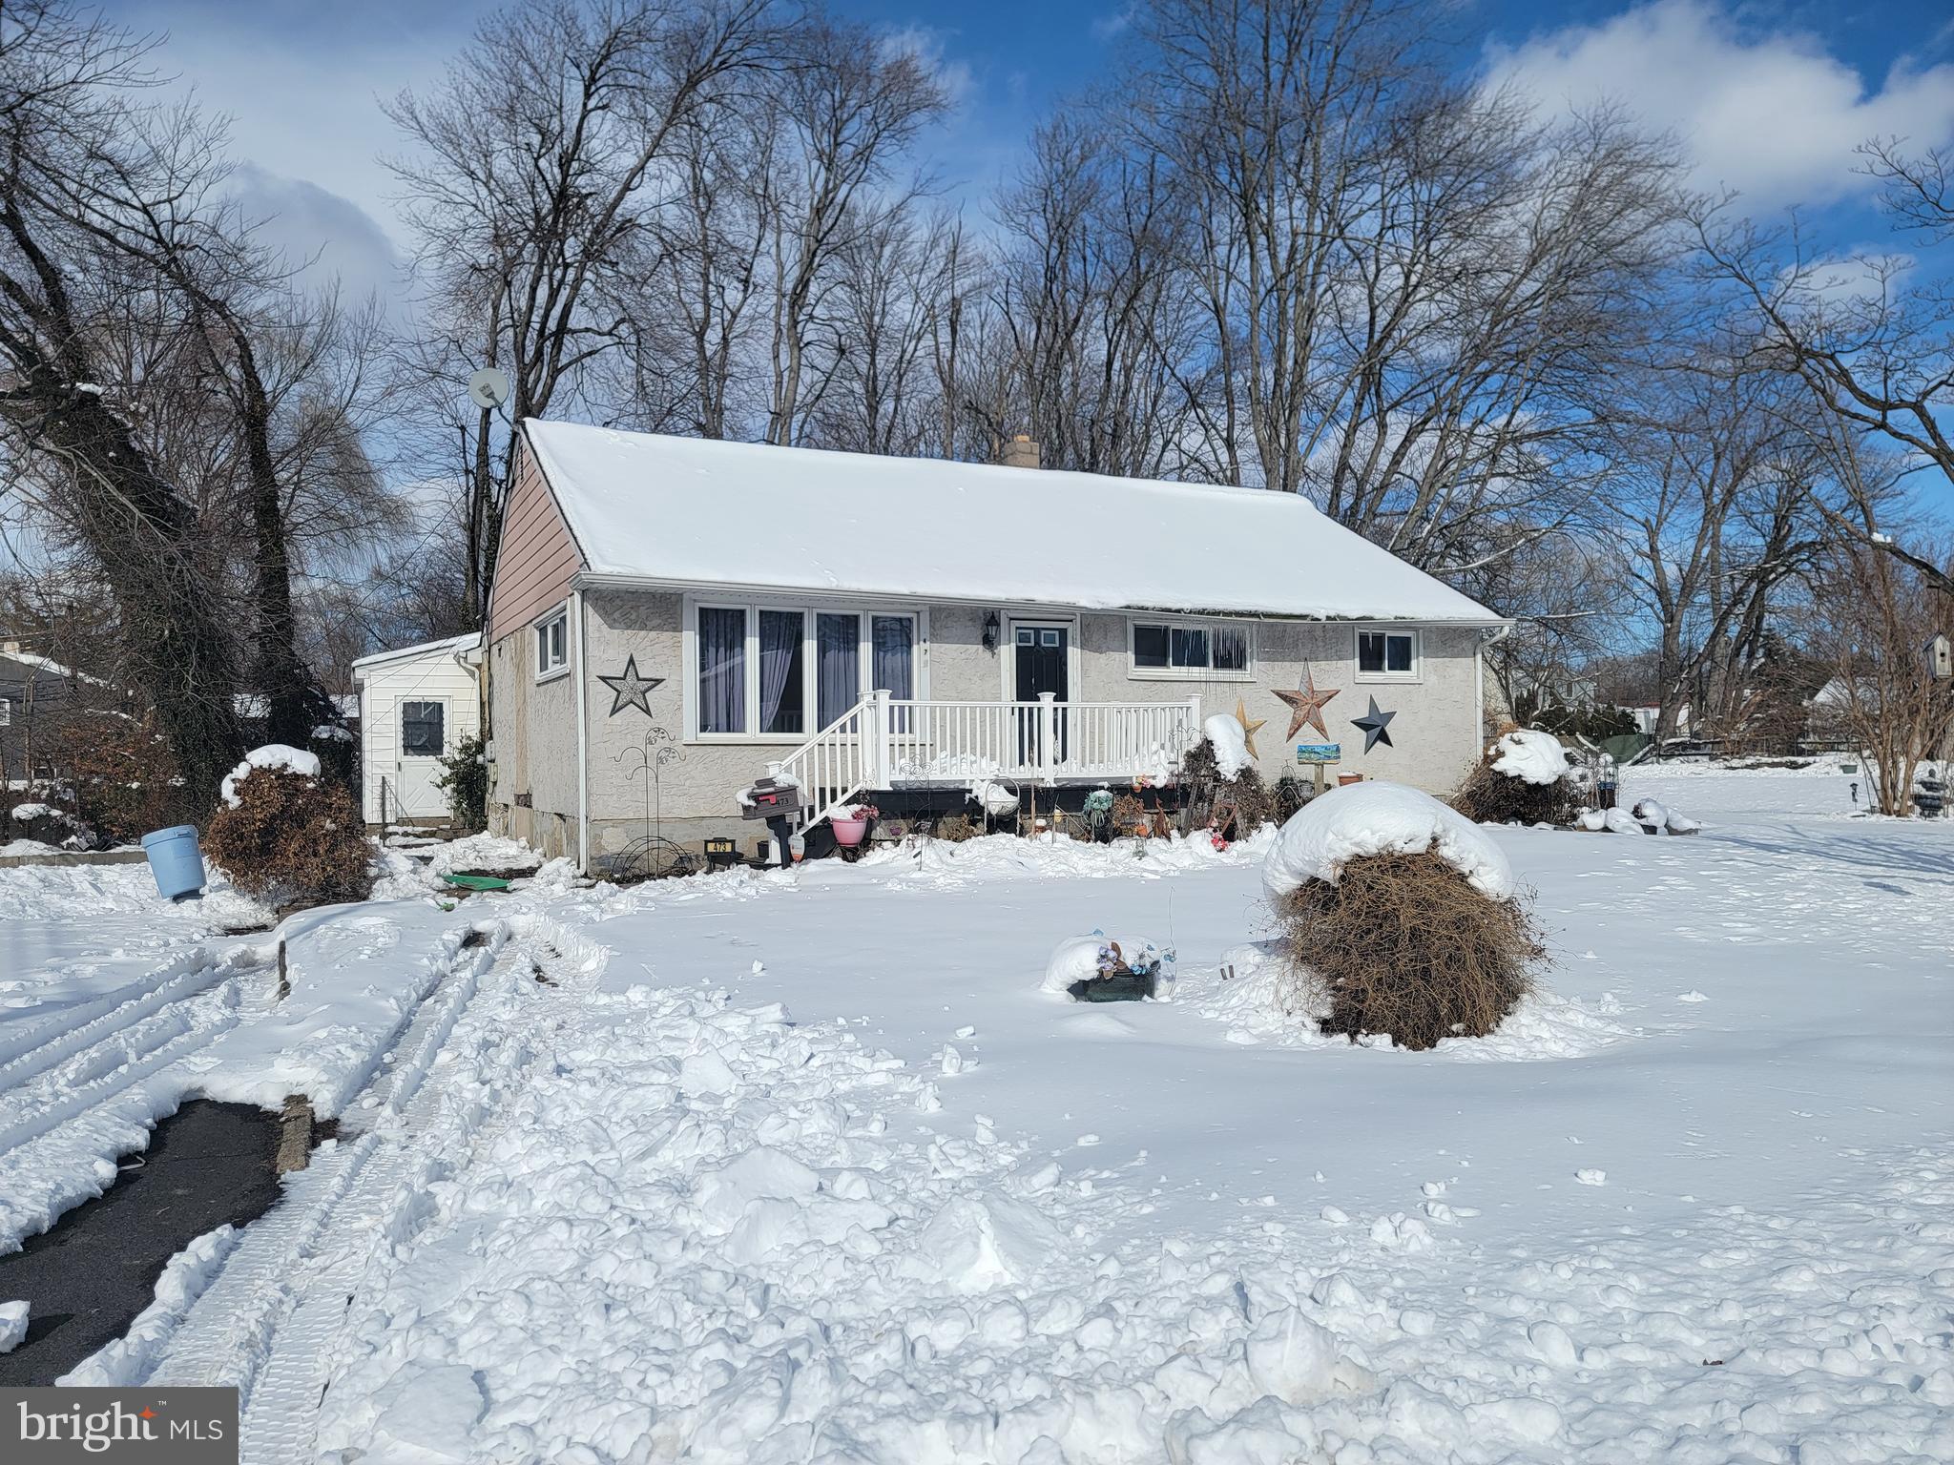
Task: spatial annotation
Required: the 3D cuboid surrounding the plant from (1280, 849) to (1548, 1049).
[{"bbox_3d":[2.240,1.030,7.000,1.420,1.000,1.300,-1,-1,0],"label":"plant"}]

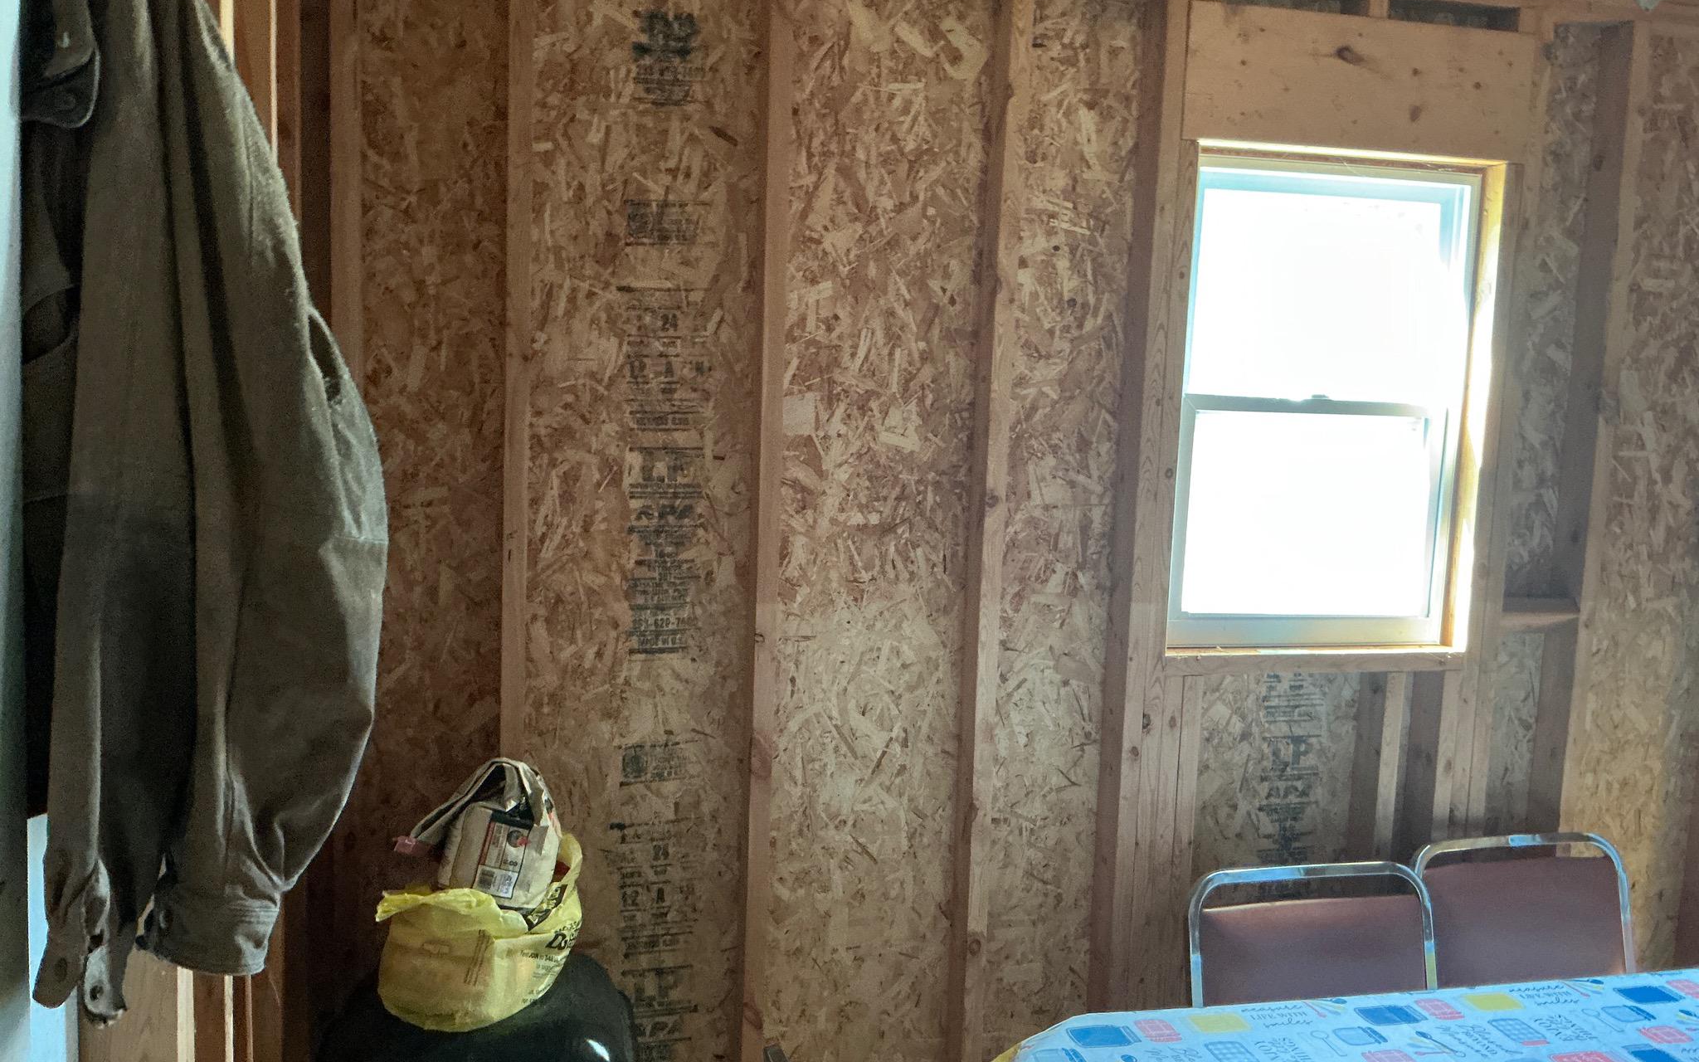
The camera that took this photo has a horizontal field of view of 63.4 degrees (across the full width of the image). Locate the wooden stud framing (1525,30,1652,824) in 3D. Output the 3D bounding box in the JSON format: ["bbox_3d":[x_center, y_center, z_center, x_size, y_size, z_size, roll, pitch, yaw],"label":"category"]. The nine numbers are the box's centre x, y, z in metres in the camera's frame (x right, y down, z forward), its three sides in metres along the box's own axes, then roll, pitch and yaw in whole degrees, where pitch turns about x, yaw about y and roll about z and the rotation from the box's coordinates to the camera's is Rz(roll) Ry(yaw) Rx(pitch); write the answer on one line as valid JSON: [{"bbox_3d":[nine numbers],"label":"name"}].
[{"bbox_3d":[1.428,0.216,2.726,0.038,2.352,0.089,1,6,-12],"label":"wooden stud framing"}]

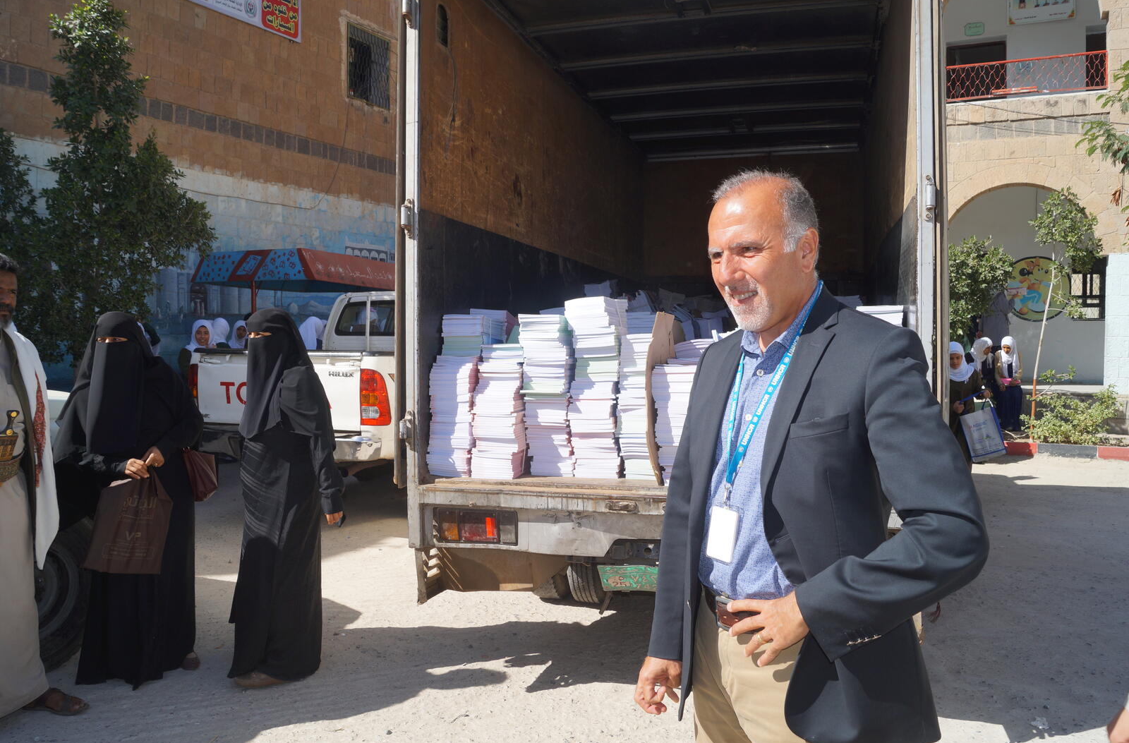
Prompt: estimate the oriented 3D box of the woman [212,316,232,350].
[{"bbox_3d":[-3.378,0.216,8.415,0.420,1.500,0.320,0,2,6],"label":"woman"}]

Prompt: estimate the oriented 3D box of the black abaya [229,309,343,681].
[{"bbox_3d":[-1.228,0.528,3.754,0.440,1.604,0.460,-1,3,-30],"label":"black abaya"}]

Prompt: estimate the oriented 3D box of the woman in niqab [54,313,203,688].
[{"bbox_3d":[-1.891,0.538,3.715,0.580,1.587,0.460,1,2,14],"label":"woman in niqab"}]

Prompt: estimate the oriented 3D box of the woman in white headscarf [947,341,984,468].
[{"bbox_3d":[4.336,0.391,9.323,0.460,1.431,0.400,1,2,14],"label":"woman in white headscarf"}]

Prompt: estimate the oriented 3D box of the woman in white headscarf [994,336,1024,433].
[{"bbox_3d":[5.990,0.185,11.417,0.420,1.333,0.580,0,2,7],"label":"woman in white headscarf"}]

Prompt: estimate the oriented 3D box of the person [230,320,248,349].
[{"bbox_3d":[-3.528,0.194,9.215,0.420,1.500,0.320,-1,3,-27],"label":"person"}]

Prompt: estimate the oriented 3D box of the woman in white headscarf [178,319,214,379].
[{"bbox_3d":[-2.962,0.339,6.919,0.440,1.520,0.340,0,2,-9],"label":"woman in white headscarf"}]

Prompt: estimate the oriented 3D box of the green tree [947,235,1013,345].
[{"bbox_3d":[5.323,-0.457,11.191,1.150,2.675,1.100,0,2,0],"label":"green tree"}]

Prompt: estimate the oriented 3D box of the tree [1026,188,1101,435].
[{"bbox_3d":[6.317,-0.706,10.780,0.950,3.246,0.900,0,2,0],"label":"tree"}]

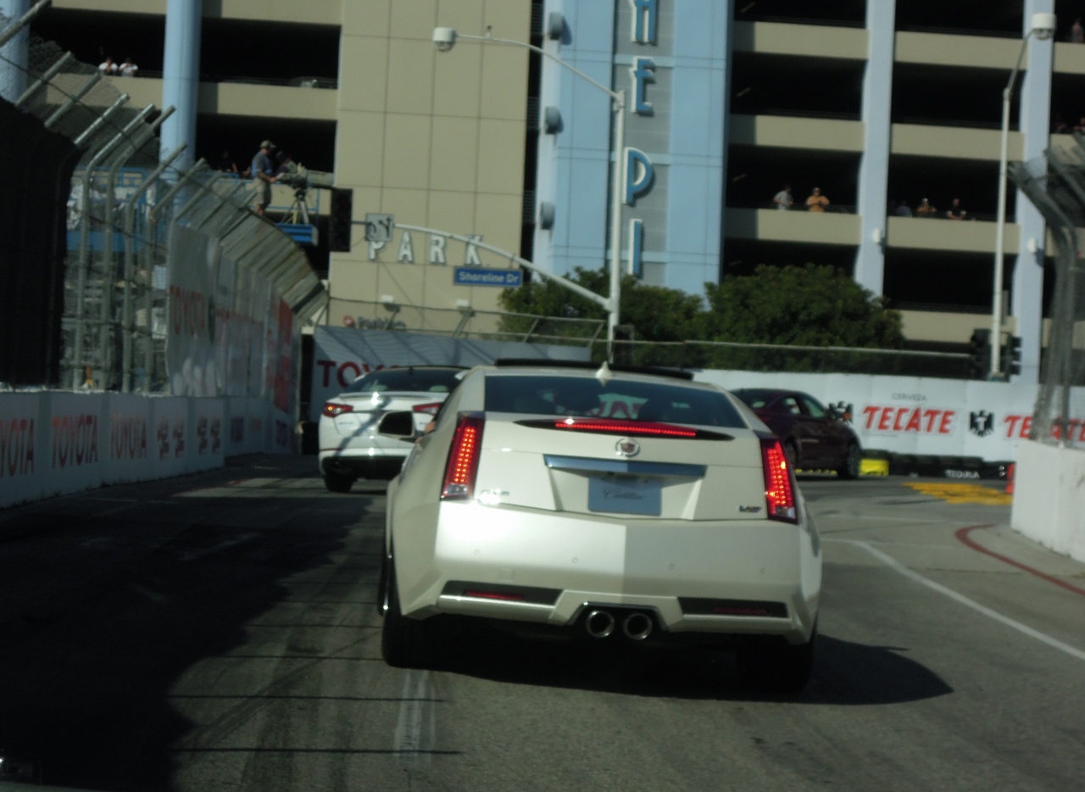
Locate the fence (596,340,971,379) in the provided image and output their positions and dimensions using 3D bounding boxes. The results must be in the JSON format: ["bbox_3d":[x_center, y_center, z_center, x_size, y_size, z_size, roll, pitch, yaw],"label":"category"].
[{"bbox_3d":[4.654,0.034,61.005,7.400,2.000,0.100,2,0,0],"label":"fence"}]

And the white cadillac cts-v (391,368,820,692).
[{"bbox_3d":[0.221,0.534,15.300,1.880,1.430,4.790,4,0,-3],"label":"white cadillac cts-v"}]

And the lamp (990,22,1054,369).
[{"bbox_3d":[12.000,-3.970,79.200,0.650,10.900,4.500,2,0,-3],"label":"lamp"}]

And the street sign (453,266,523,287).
[{"bbox_3d":[-1.480,-3.226,85.500,1.840,0.470,0.060,2,0,-2],"label":"street sign"}]

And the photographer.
[{"bbox_3d":[-5.788,-4.418,64.997,0.580,1.800,0.500,3,0,7],"label":"photographer"}]

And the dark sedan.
[{"bbox_3d":[3.909,0.626,53.127,1.840,1.460,4.800,2,0,27],"label":"dark sedan"}]

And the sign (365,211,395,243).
[{"bbox_3d":[-4.451,-4.578,85.500,0.760,0.760,0.040,2,0,-3],"label":"sign"}]

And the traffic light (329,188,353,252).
[{"bbox_3d":[-5.480,-4.786,85.500,0.600,1.680,0.450,2,0,-3],"label":"traffic light"}]

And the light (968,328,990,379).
[{"bbox_3d":[11.320,-1.076,81.200,0.500,1.300,0.580,2,0,-41],"label":"light"}]

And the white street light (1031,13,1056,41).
[{"bbox_3d":[12.365,-9.104,77.300,0.620,0.660,0.640,2,0,0],"label":"white street light"}]

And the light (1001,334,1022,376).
[{"bbox_3d":[12.203,-1.077,81.300,0.480,1.080,0.360,2,0,6],"label":"light"}]

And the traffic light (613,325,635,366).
[{"bbox_3d":[2.077,-1.213,79.798,0.530,1.200,0.420,3,0,-5],"label":"traffic light"}]

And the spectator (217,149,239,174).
[{"bbox_3d":[-10.386,-7.205,102.997,0.560,1.720,0.400,3,0,-9],"label":"spectator"}]

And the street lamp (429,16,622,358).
[{"bbox_3d":[-0.445,-4.055,79.589,5.050,10.700,0.580,3,0,-10],"label":"street lamp"}]

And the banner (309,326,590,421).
[{"bbox_3d":[-1.556,-0.298,59.250,0.100,1.750,9.200,2,0,34],"label":"banner"}]

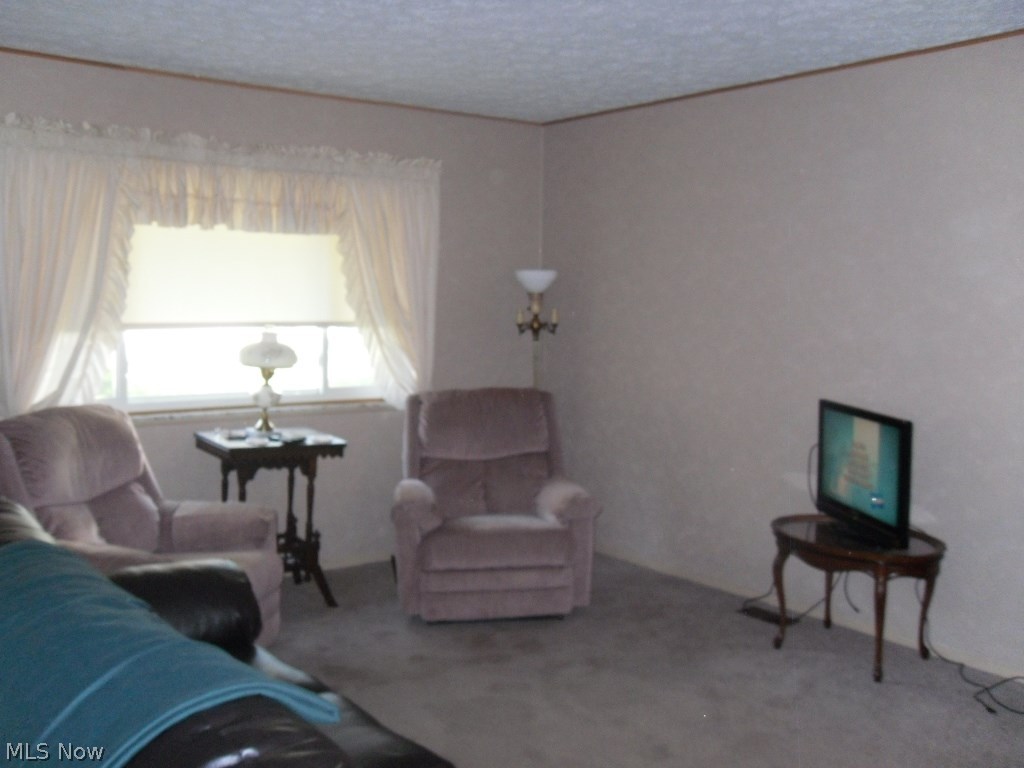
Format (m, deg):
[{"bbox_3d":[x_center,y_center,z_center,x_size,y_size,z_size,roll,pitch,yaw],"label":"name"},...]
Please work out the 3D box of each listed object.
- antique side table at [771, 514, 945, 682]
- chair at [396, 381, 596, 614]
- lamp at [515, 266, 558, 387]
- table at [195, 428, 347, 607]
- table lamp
[{"bbox_3d":[1.386,0.862,4.213,0.530,0.490,0.740,-3,6,-32],"label":"antique side table"},{"bbox_3d":[-0.123,0.546,4.925,0.890,0.965,0.920,0,5,-9],"label":"chair"},{"bbox_3d":[0.129,0.156,5.852,0.260,1.584,0.260,1,5,1],"label":"lamp"},{"bbox_3d":[-1.135,0.640,4.840,0.560,0.773,0.560,-2,6,-28],"label":"table"},{"bbox_3d":[-1.168,-0.014,4.948,0.271,0.511,0.271,-3,6,-37],"label":"table lamp"}]

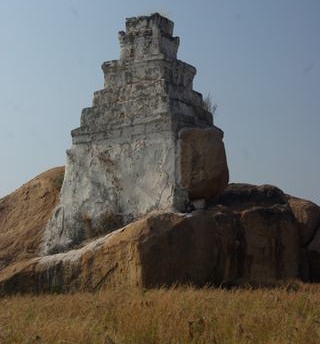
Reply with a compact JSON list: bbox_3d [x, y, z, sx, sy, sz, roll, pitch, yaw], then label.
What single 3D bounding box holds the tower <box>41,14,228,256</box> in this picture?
[{"bbox_3d":[-0.657,-1.022,23.452,4.400,7.350,3.530,-4,-8,31],"label":"tower"}]

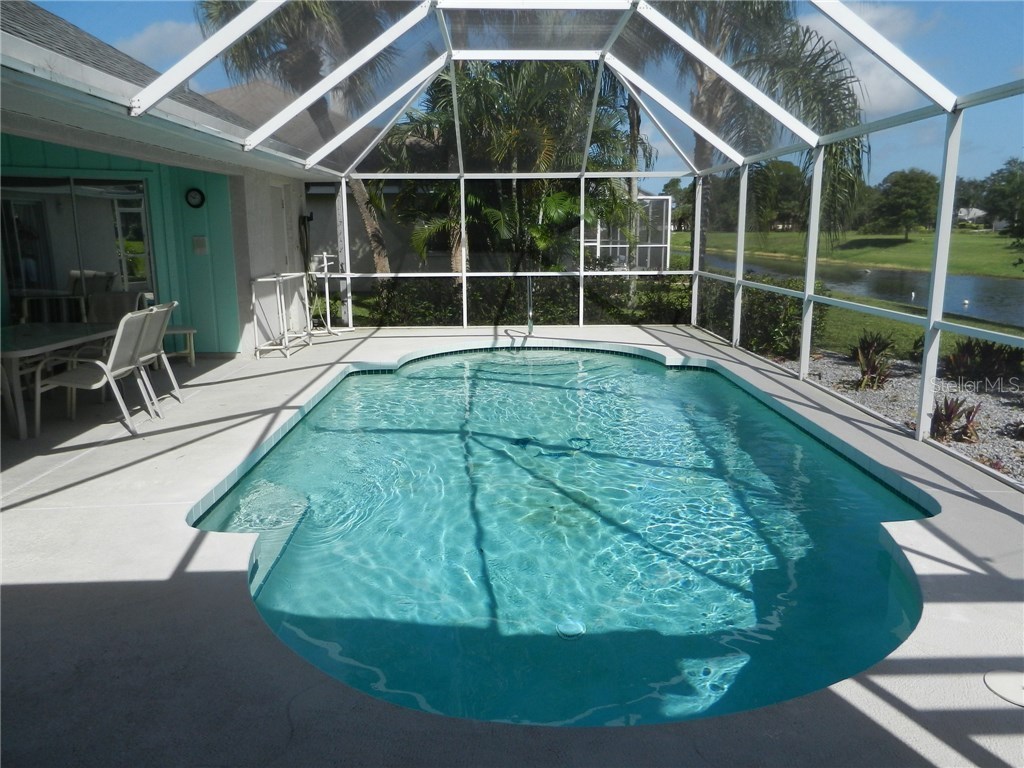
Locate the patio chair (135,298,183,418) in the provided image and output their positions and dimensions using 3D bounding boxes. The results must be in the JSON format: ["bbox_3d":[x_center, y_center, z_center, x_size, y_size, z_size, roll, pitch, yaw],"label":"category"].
[{"bbox_3d":[-3.498,-0.227,6.734,0.800,0.955,0.610,-1,12,-3],"label":"patio chair"}]

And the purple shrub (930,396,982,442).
[{"bbox_3d":[3.514,0.259,5.933,0.400,0.360,0.420,-1,12,-1],"label":"purple shrub"}]

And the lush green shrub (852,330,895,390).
[{"bbox_3d":[3.755,-0.284,7.684,0.440,0.610,0.450,-1,12,-1],"label":"lush green shrub"}]

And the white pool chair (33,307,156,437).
[{"bbox_3d":[-3.453,-0.108,6.164,0.800,0.955,0.600,-1,12,-4],"label":"white pool chair"}]

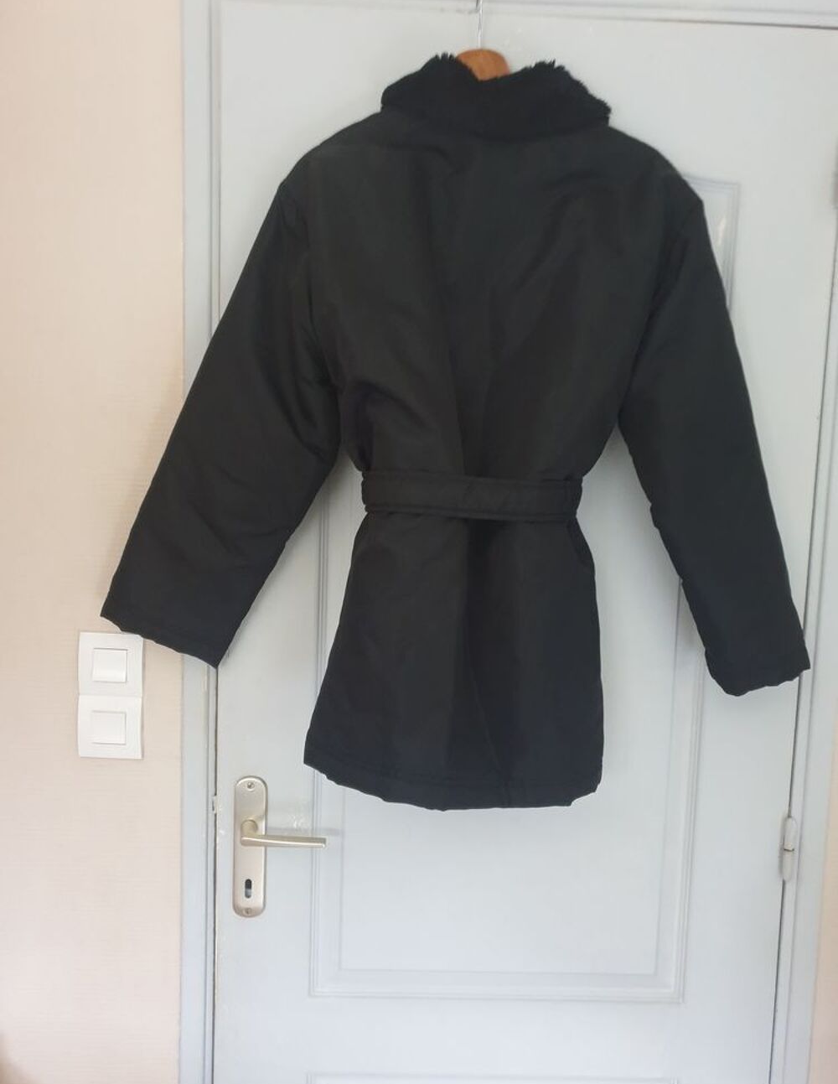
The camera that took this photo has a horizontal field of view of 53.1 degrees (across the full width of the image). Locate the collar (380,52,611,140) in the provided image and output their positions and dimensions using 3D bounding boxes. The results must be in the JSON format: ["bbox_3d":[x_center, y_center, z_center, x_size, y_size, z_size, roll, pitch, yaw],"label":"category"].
[{"bbox_3d":[0.082,-0.470,0.894,0.244,0.086,0.140,2,6,-1],"label":"collar"}]

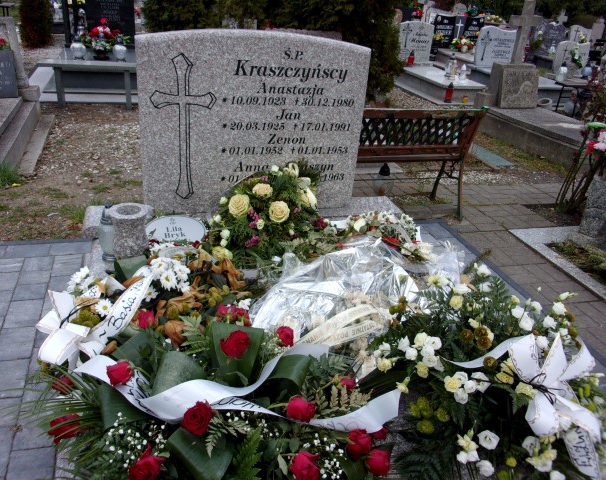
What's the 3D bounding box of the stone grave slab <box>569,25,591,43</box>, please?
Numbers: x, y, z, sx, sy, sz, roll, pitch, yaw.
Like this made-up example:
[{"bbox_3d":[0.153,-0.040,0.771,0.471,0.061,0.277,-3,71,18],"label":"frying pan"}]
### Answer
[{"bbox_3d":[6.185,-4.514,11.539,0.580,0.600,0.150,-5,29,-16],"label":"stone grave slab"}]

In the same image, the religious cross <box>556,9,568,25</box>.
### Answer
[{"bbox_3d":[5.711,-4.938,11.438,0.280,0.320,0.080,-5,29,-16],"label":"religious cross"}]

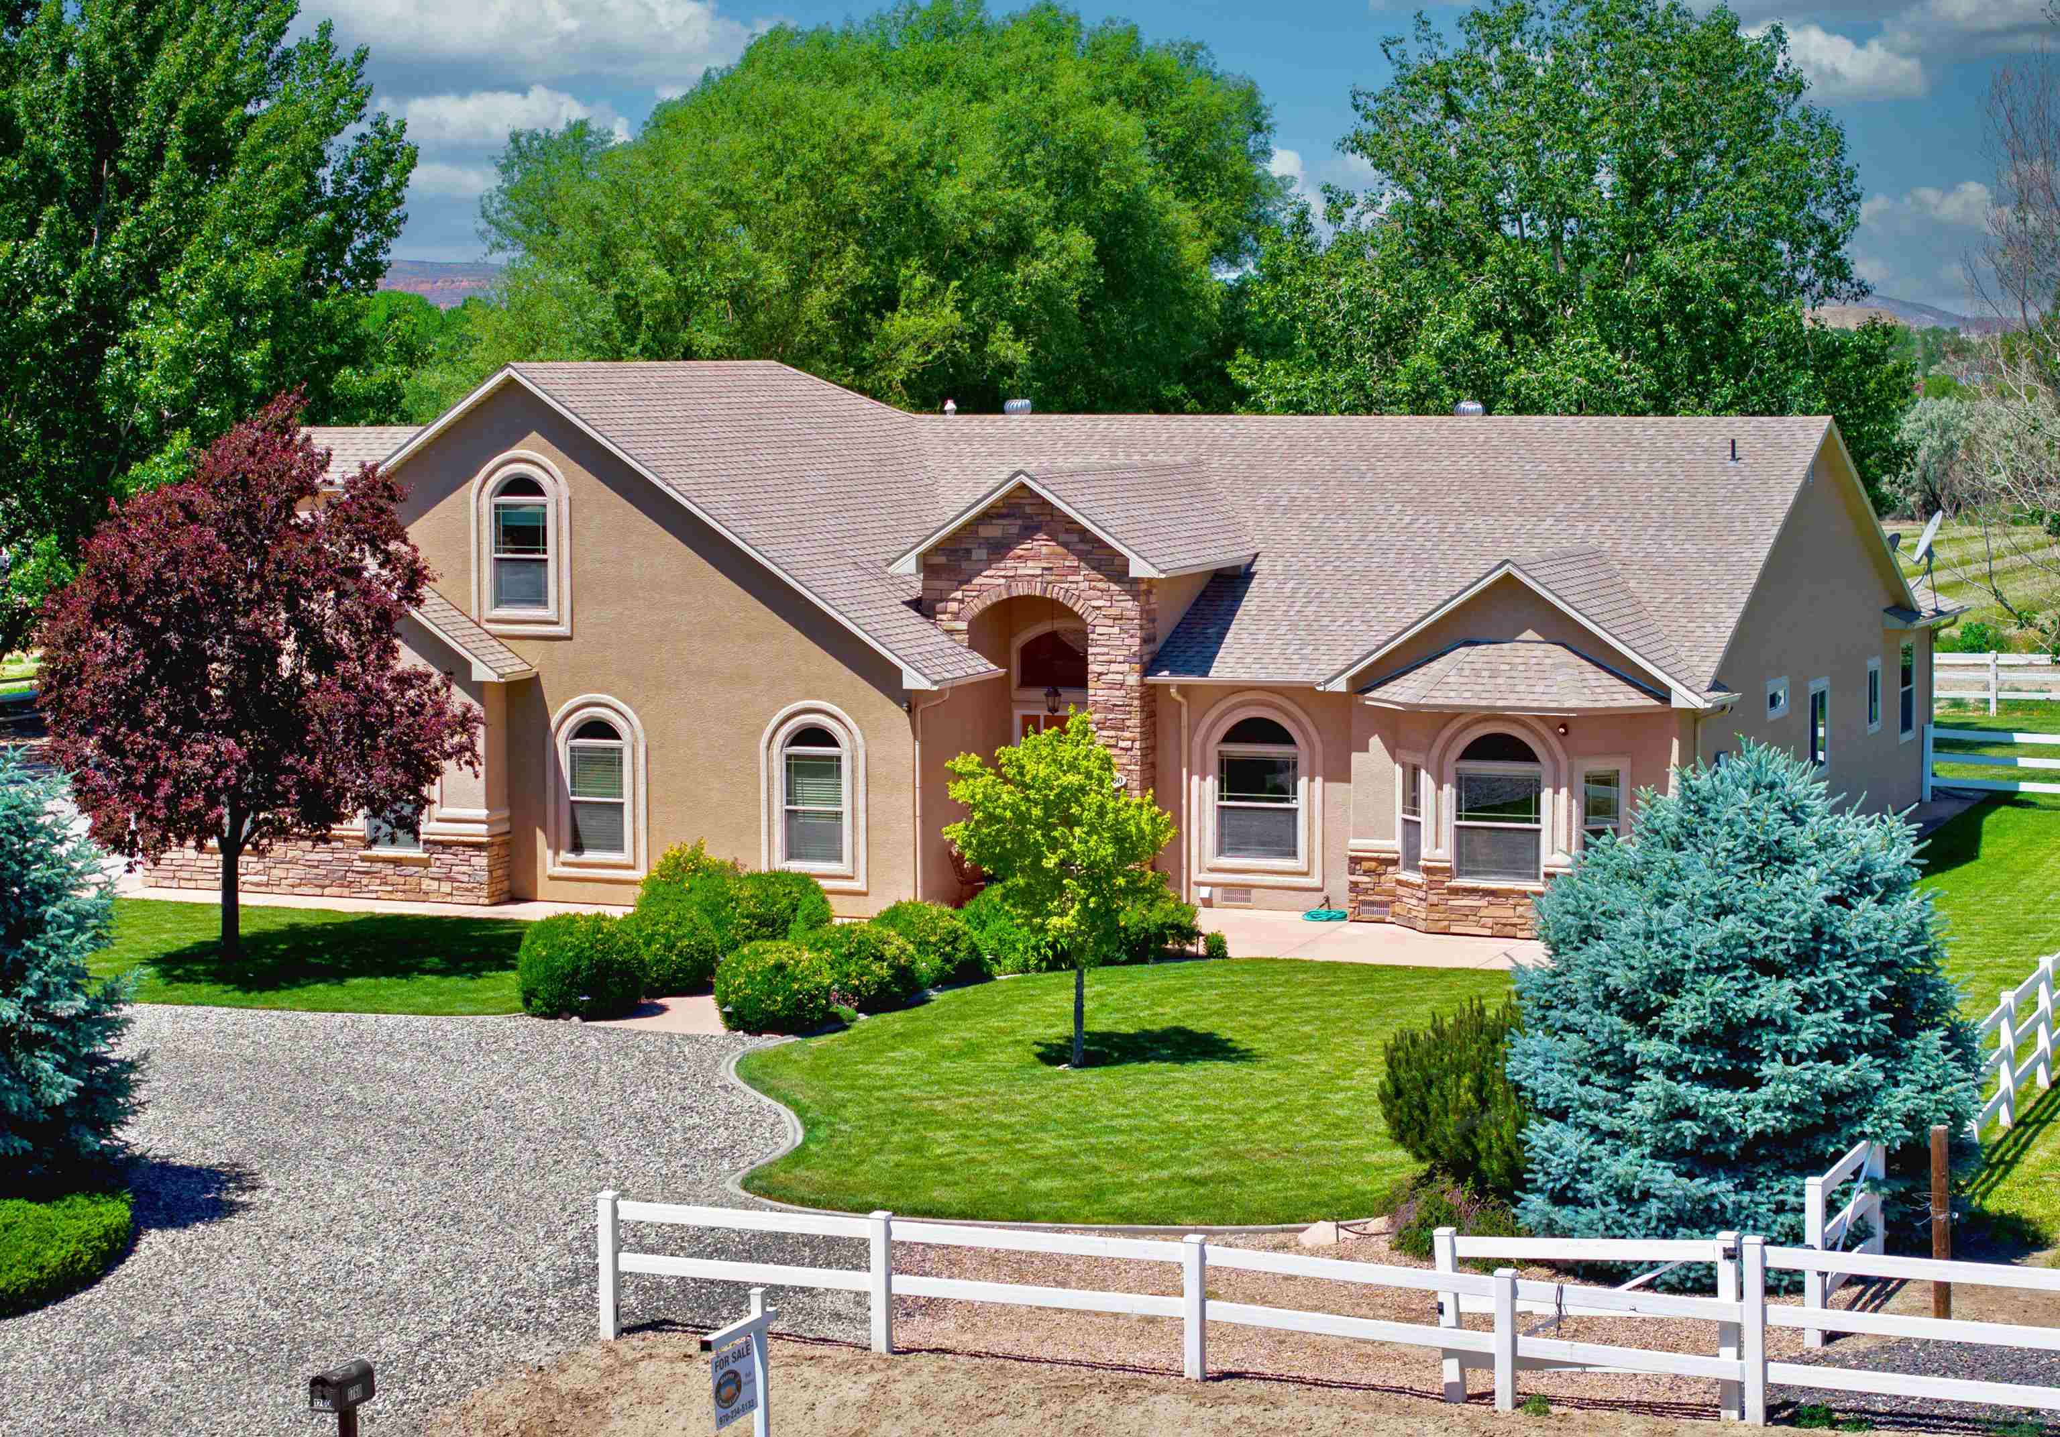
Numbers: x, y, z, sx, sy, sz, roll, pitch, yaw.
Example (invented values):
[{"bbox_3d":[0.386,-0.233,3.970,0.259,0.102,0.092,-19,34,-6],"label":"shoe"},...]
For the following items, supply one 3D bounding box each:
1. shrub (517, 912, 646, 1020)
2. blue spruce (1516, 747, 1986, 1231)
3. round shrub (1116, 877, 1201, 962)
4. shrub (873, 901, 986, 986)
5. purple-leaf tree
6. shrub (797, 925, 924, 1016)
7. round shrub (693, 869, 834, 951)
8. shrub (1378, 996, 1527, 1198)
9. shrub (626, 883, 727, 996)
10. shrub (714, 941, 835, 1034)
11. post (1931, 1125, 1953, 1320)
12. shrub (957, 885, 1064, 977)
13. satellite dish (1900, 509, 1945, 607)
[{"bbox_3d":[-5.172,2.815,48.068,1.490,1.160,1.490,0,5,0],"label":"shrub"},{"bbox_3d":[6.150,2.411,35.931,4.100,4.350,4.100,0,5,0],"label":"blue spruce"},{"bbox_3d":[1.631,2.549,53.451,1.150,1.000,1.100,0,5,0],"label":"round shrub"},{"bbox_3d":[-1.209,2.681,50.470,1.380,0.980,1.380,0,5,0],"label":"shrub"},{"bbox_3d":[-9.612,-0.520,51.998,5.500,7.070,5.300,0,5,0],"label":"purple-leaf tree"},{"bbox_3d":[-1.971,2.869,48.583,1.450,0.960,1.450,0,5,0],"label":"shrub"},{"bbox_3d":[-3.422,2.455,54.118,1.700,1.070,1.500,0,5,0],"label":"round shrub"},{"bbox_3d":[3.986,3.431,38.428,1.540,1.730,1.500,0,5,0],"label":"shrub"},{"bbox_3d":[-4.349,2.627,50.759,1.250,1.270,1.250,0,5,0],"label":"shrub"},{"bbox_3d":[-2.903,2.989,47.258,1.370,0.970,1.370,0,5,0],"label":"shrub"},{"bbox_3d":[7.261,4.036,33.175,0.145,1.600,0.145,0,5,0],"label":"post"},{"bbox_3d":[-0.193,2.587,52.454,1.350,1.080,1.250,0,5,0],"label":"shrub"},{"bbox_3d":[15.317,-2.749,71.500,0.850,1.600,0.900,0,5,1],"label":"satellite dish"}]

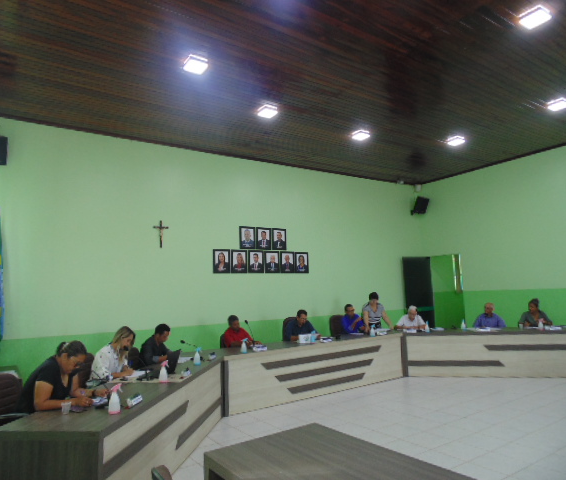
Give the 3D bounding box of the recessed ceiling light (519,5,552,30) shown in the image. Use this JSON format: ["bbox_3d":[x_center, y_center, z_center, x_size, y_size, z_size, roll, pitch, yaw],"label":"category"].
[{"bbox_3d":[2.740,-2.415,4.421,0.240,0.050,0.240,3,-9,-33],"label":"recessed ceiling light"}]

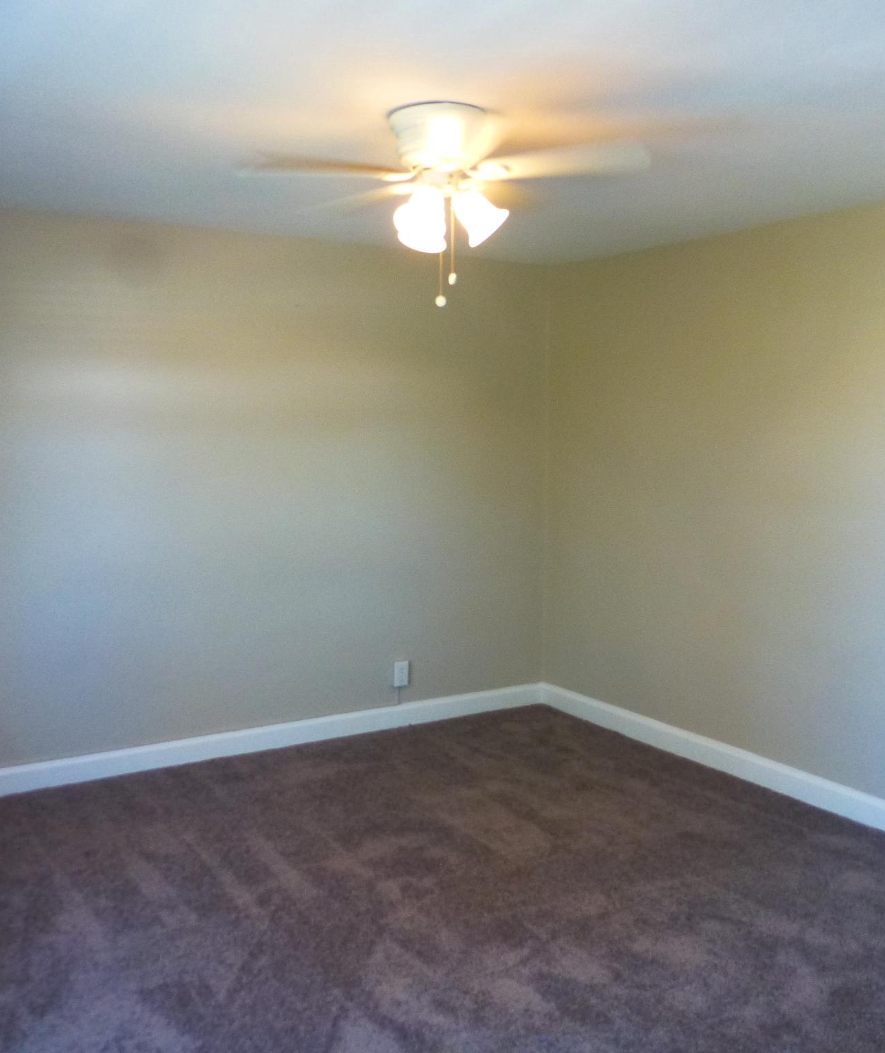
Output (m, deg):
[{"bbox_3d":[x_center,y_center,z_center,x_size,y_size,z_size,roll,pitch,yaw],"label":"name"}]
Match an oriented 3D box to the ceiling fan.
[{"bbox_3d":[0.003,-0.848,2.600,1.090,0.480,1.060,0,6,0],"label":"ceiling fan"}]

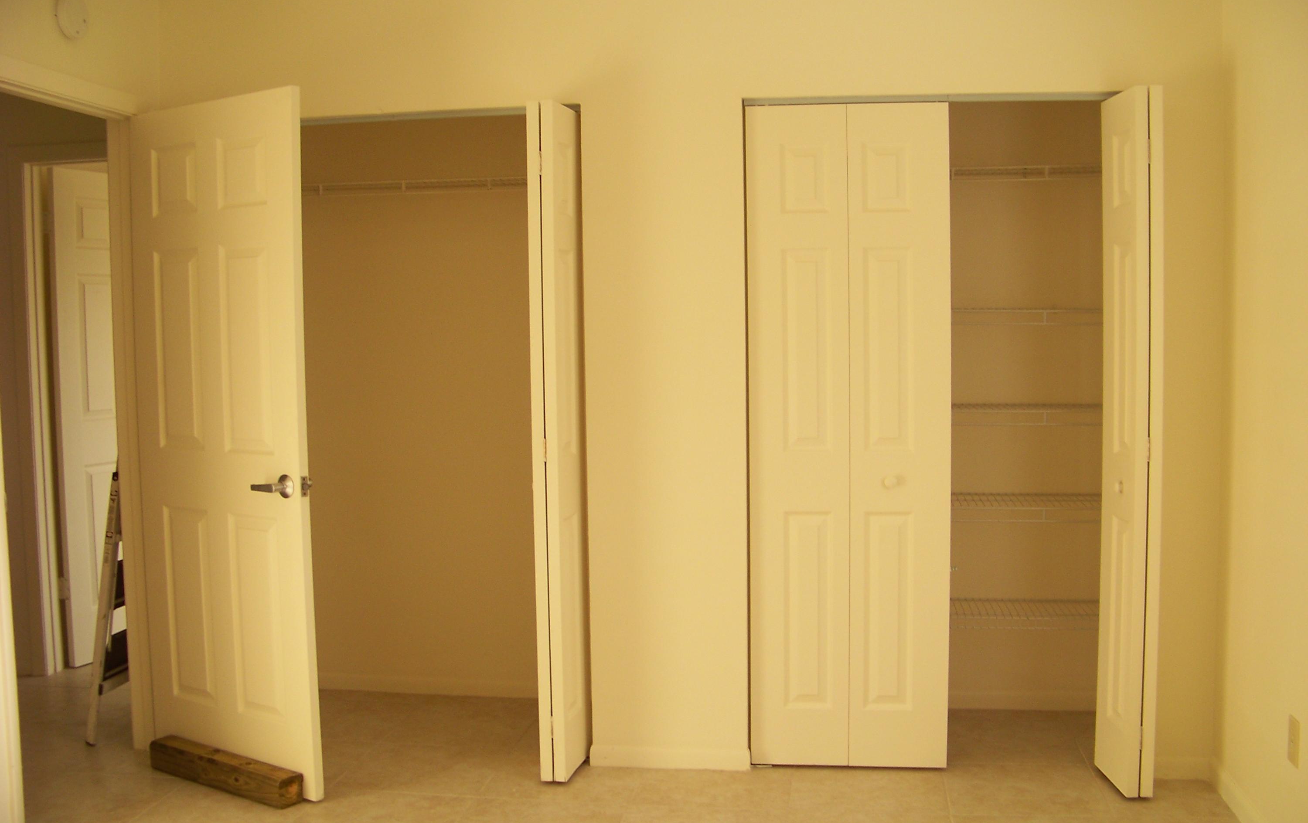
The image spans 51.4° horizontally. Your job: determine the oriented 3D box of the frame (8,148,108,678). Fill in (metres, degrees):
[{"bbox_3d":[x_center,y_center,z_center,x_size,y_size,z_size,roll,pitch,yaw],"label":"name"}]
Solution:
[{"bbox_3d":[-2.033,0.013,5.202,0.880,2.100,0.130,0,4,9],"label":"frame"}]

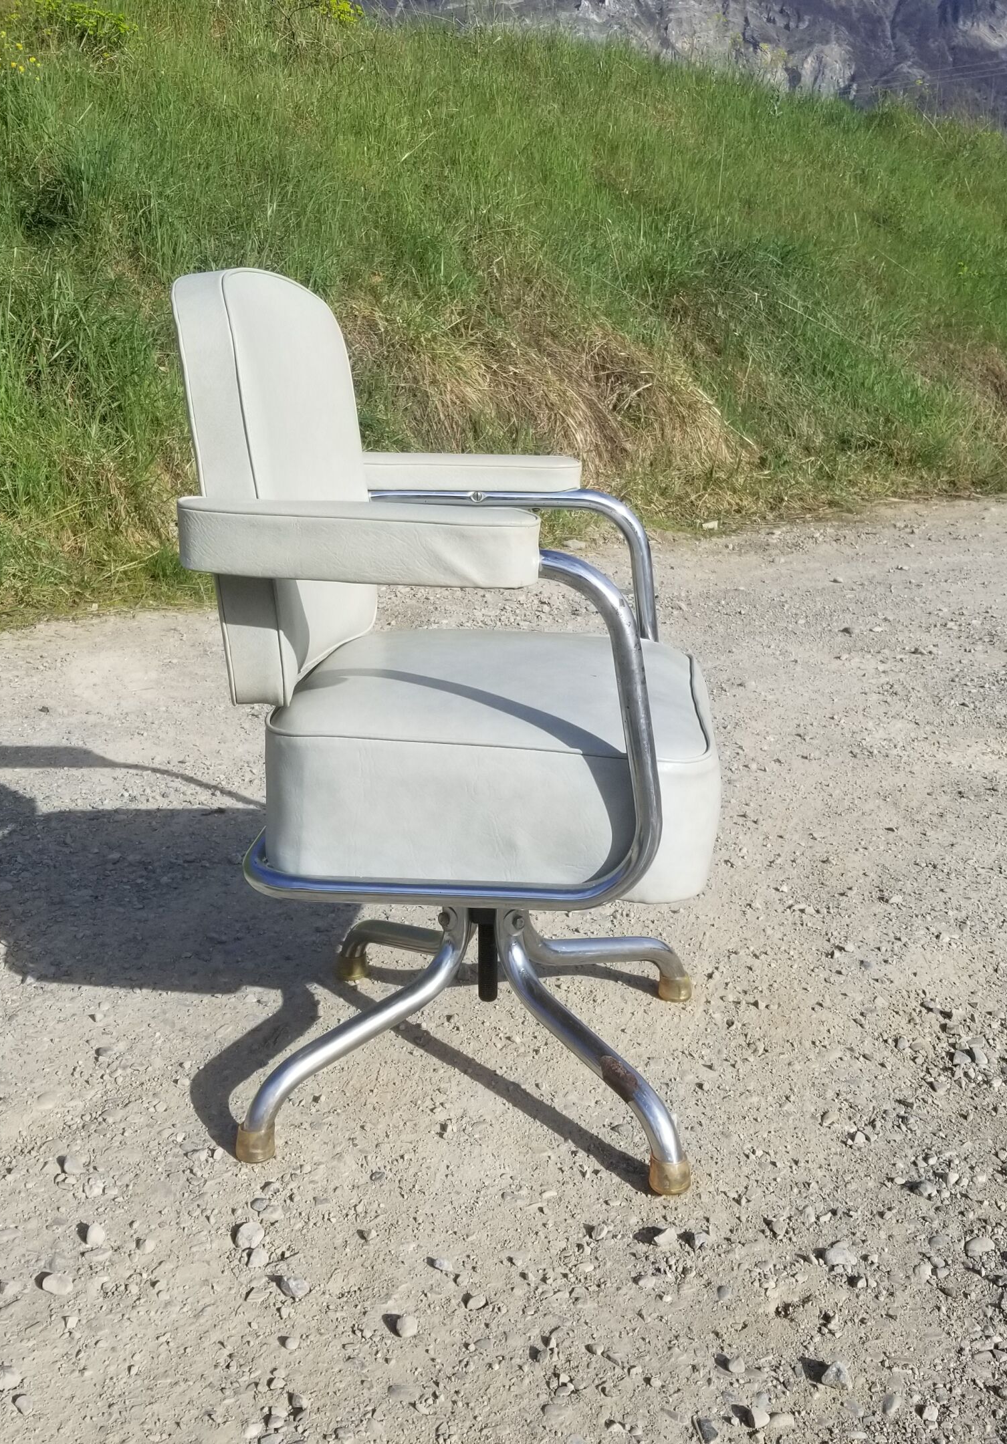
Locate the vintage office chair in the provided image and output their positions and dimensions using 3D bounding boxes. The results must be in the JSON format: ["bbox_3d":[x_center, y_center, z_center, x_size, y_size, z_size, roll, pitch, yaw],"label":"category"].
[{"bbox_3d":[-0.030,-0.024,1.607,0.546,0.912,0.554,2,16,7],"label":"vintage office chair"}]

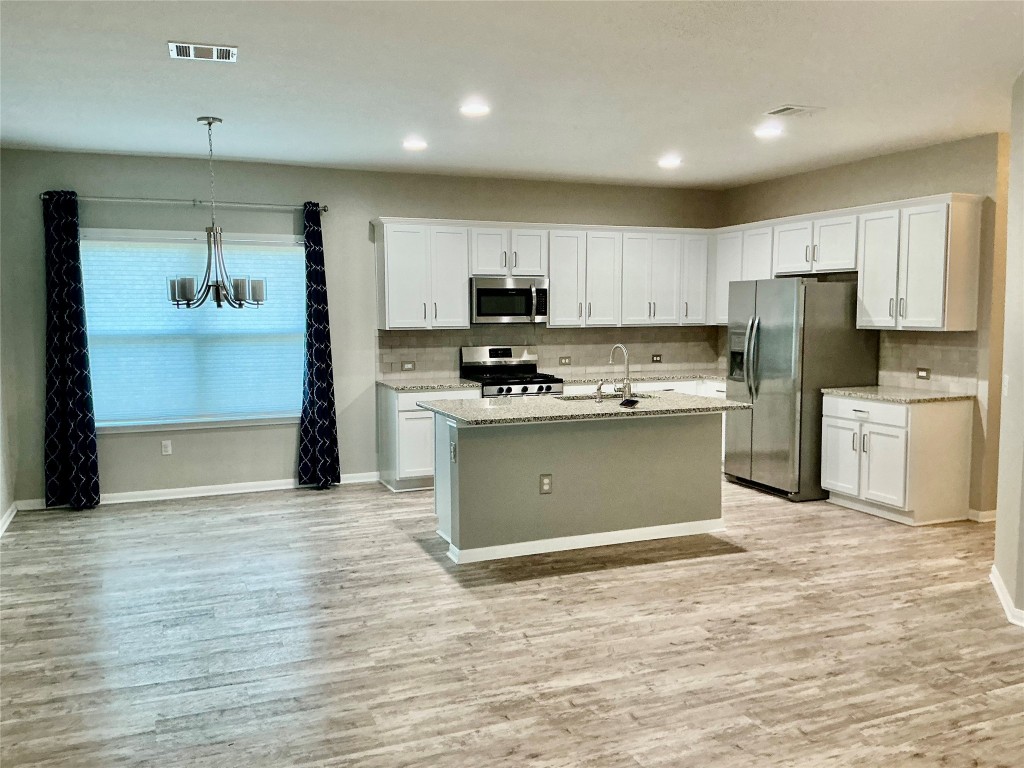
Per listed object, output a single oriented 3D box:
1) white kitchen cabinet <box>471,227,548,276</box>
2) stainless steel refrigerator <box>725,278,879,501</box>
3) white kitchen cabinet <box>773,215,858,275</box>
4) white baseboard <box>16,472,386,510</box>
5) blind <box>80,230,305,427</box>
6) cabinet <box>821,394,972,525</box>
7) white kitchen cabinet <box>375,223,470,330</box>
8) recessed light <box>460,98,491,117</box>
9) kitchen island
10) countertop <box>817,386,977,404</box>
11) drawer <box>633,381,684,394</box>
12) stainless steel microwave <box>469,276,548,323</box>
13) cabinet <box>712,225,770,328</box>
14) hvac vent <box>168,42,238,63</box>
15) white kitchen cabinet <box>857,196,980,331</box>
[{"bbox_3d":[-0.081,-1.202,7.699,0.762,0.439,0.335,-2,5,-22],"label":"white kitchen cabinet"},{"bbox_3d":[2.457,0.011,7.157,0.845,1.785,0.903,-2,5,-22],"label":"stainless steel refrigerator"},{"bbox_3d":[2.669,-1.165,6.998,0.335,0.455,1.000,-2,5,-22],"label":"white kitchen cabinet"},{"bbox_3d":[-2.549,0.903,7.054,2.915,0.080,0.016,-2,5,-22],"label":"white baseboard"},{"bbox_3d":[-2.545,-0.455,6.787,1.740,1.545,0.060,-2,5,-22],"label":"blind"},{"bbox_3d":[2.877,0.536,6.265,0.630,0.860,0.836,-2,5,-22],"label":"cabinet"},{"bbox_3d":[-0.774,-0.945,7.290,0.755,0.917,0.325,-2,5,-22],"label":"white kitchen cabinet"},{"bbox_3d":[-0.225,-1.663,5.048,0.180,0.020,0.180,-2,5,-22],"label":"recessed light"},{"bbox_3d":[0.476,0.588,5.694,2.017,0.914,1.082,-2,5,-22],"label":"kitchen island"},{"bbox_3d":[2.875,0.091,6.221,0.635,0.035,0.866,-2,5,-22],"label":"countertop"},{"bbox_3d":[1.388,0.030,8.170,0.645,0.150,0.500,-2,5,-22],"label":"drawer"},{"bbox_3d":[-0.066,-0.775,7.699,0.755,0.408,0.415,-2,5,-22],"label":"stainless steel microwave"},{"bbox_3d":[2.347,-1.014,8.038,0.335,0.903,0.915,-2,5,-22],"label":"cabinet"},{"bbox_3d":[-1.458,-1.568,3.918,0.307,0.025,0.225,-2,5,-22],"label":"hvac vent"},{"bbox_3d":[3.014,-0.871,6.185,0.335,0.932,0.798,-2,5,-22],"label":"white kitchen cabinet"}]

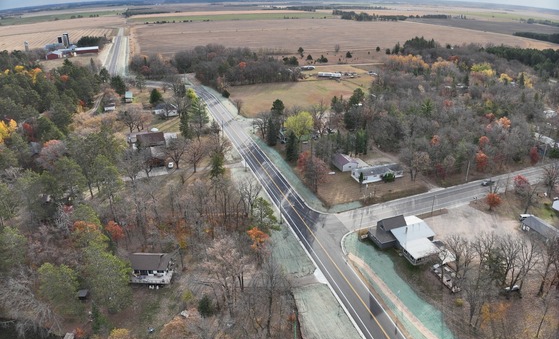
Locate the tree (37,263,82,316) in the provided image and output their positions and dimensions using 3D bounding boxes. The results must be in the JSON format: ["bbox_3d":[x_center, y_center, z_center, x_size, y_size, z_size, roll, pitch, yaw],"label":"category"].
[{"bbox_3d":[-52.200,29.500,92.900,8.900,15.500,8.900,0,24,0],"label":"tree"}]

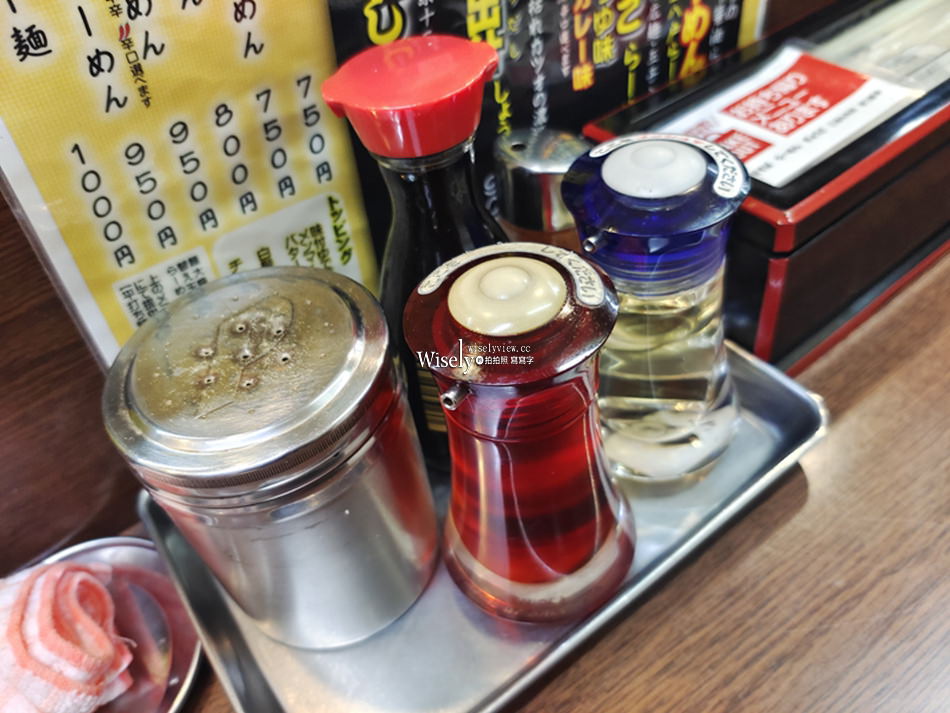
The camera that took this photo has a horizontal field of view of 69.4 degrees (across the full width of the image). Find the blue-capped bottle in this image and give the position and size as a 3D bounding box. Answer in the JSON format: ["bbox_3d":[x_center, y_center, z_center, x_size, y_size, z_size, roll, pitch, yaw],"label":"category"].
[{"bbox_3d":[0.055,-0.017,0.216,0.065,0.110,0.065,-5,46,5],"label":"blue-capped bottle"}]

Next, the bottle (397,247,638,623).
[{"bbox_3d":[0.014,0.022,0.193,0.064,0.110,0.064,-5,46,5],"label":"bottle"}]

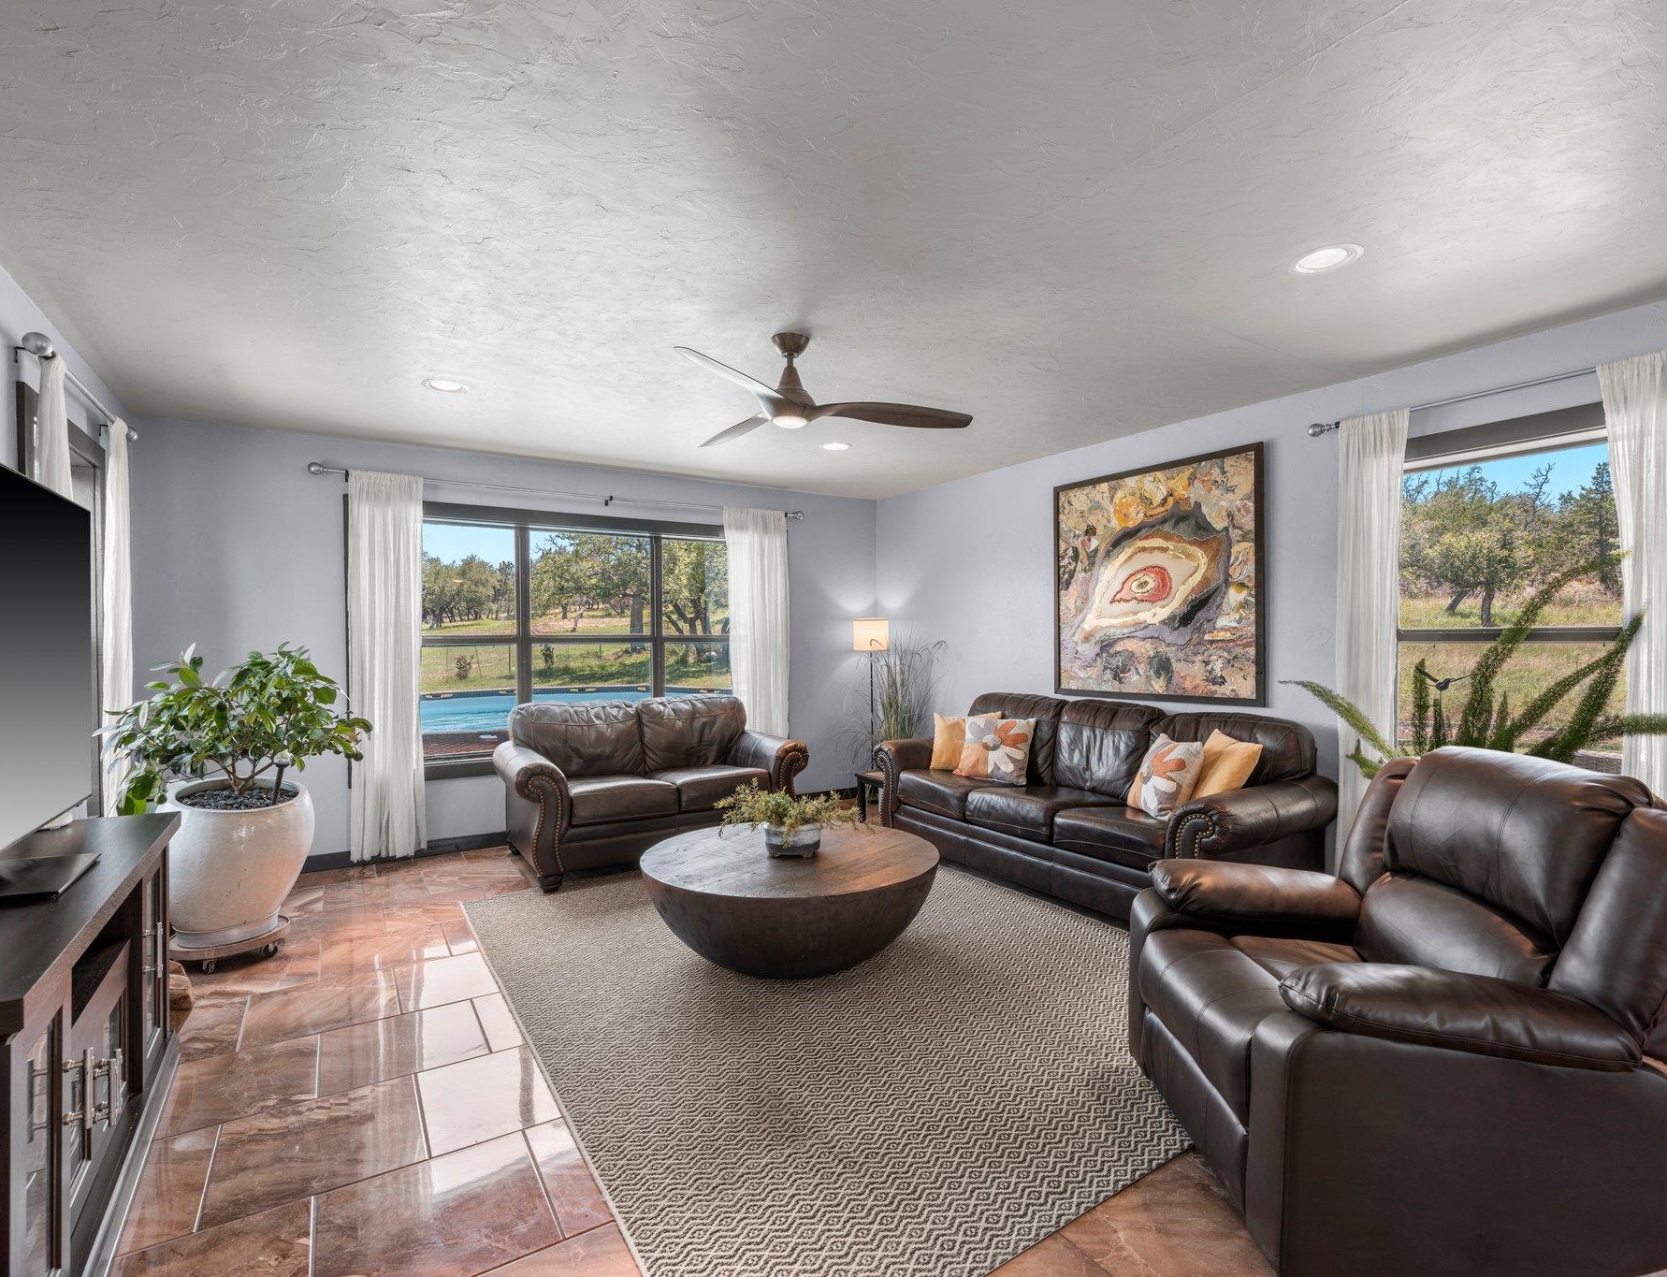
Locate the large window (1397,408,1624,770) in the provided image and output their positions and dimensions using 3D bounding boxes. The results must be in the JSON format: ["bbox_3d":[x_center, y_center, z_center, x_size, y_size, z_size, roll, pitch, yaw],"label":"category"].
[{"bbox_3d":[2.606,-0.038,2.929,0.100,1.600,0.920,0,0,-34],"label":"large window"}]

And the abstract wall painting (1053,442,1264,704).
[{"bbox_3d":[1.735,-0.304,4.120,0.050,1.285,1.250,0,0,-34],"label":"abstract wall painting"}]

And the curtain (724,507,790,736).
[{"bbox_3d":[-0.577,0.146,5.664,0.540,2.270,0.110,0,0,-31],"label":"curtain"}]

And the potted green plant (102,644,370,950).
[{"bbox_3d":[-2.510,0.668,3.120,0.970,1.280,0.940,0,0,-39],"label":"potted green plant"}]

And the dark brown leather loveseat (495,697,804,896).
[{"bbox_3d":[-1.145,0.860,4.653,1.700,0.940,1.000,0,0,-32],"label":"dark brown leather loveseat"}]

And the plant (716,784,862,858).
[{"bbox_3d":[-0.173,0.725,3.025,0.600,0.270,0.450,0,0,0],"label":"plant"}]

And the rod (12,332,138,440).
[{"bbox_3d":[-2.920,-0.937,2.921,0.110,0.080,1.440,0,0,-34],"label":"rod"}]

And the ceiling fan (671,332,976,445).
[{"bbox_3d":[-0.033,-1.017,2.920,1.280,0.365,1.330,0,0,0],"label":"ceiling fan"}]

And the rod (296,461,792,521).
[{"bbox_3d":[-1.623,-0.953,5.088,3.230,0.090,0.120,0,0,-31],"label":"rod"}]

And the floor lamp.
[{"bbox_3d":[0.302,0.572,5.880,0.290,1.476,0.290,0,0,0],"label":"floor lamp"}]

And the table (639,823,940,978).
[{"bbox_3d":[-0.163,1.085,3.022,1.140,0.440,1.140,0,0,0],"label":"table"}]

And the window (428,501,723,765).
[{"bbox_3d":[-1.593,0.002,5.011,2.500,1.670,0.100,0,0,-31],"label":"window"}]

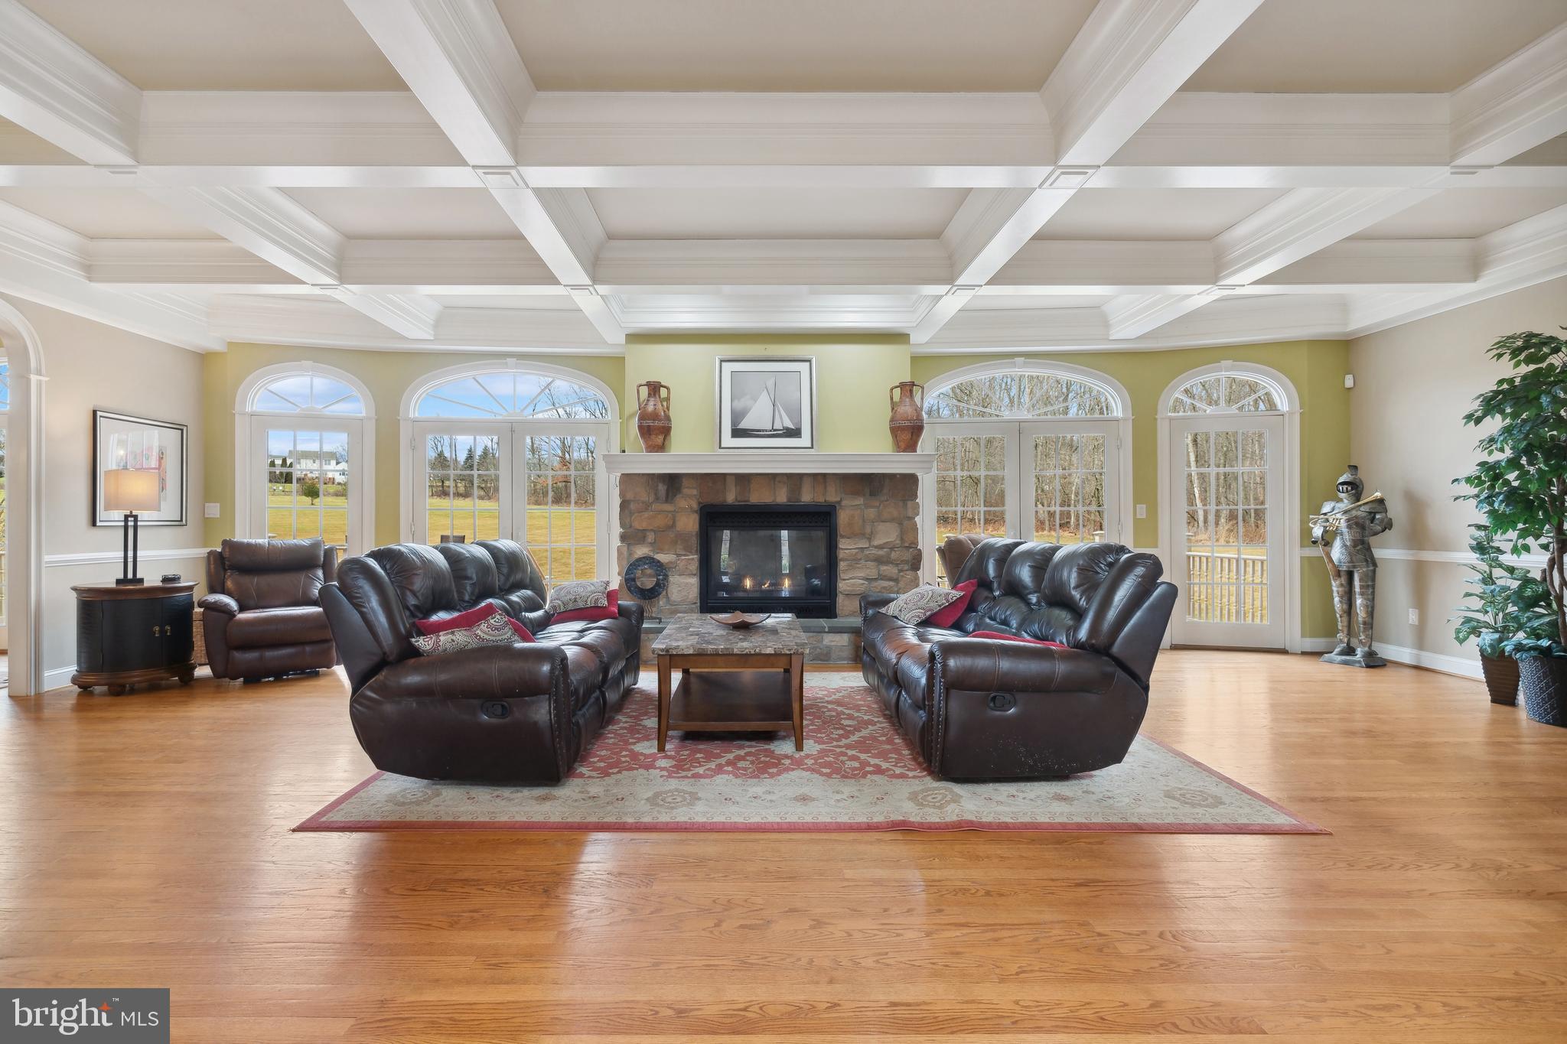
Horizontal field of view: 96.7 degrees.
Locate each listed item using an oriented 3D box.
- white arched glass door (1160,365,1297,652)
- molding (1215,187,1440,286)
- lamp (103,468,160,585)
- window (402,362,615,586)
[{"bbox_3d":[3.860,-0.136,6.030,1.090,2.490,0.130,0,0,16],"label":"white arched glass door"},{"bbox_3d":[3.030,-1.747,4.060,0.330,0.255,1.380,0,0,-3],"label":"molding"},{"bbox_3d":[-4.410,0.036,4.710,0.213,0.787,0.284,0,0,26],"label":"lamp"},{"bbox_3d":[-2.510,-0.178,6.370,1.920,2.580,0.130,0,0,-7],"label":"window"}]

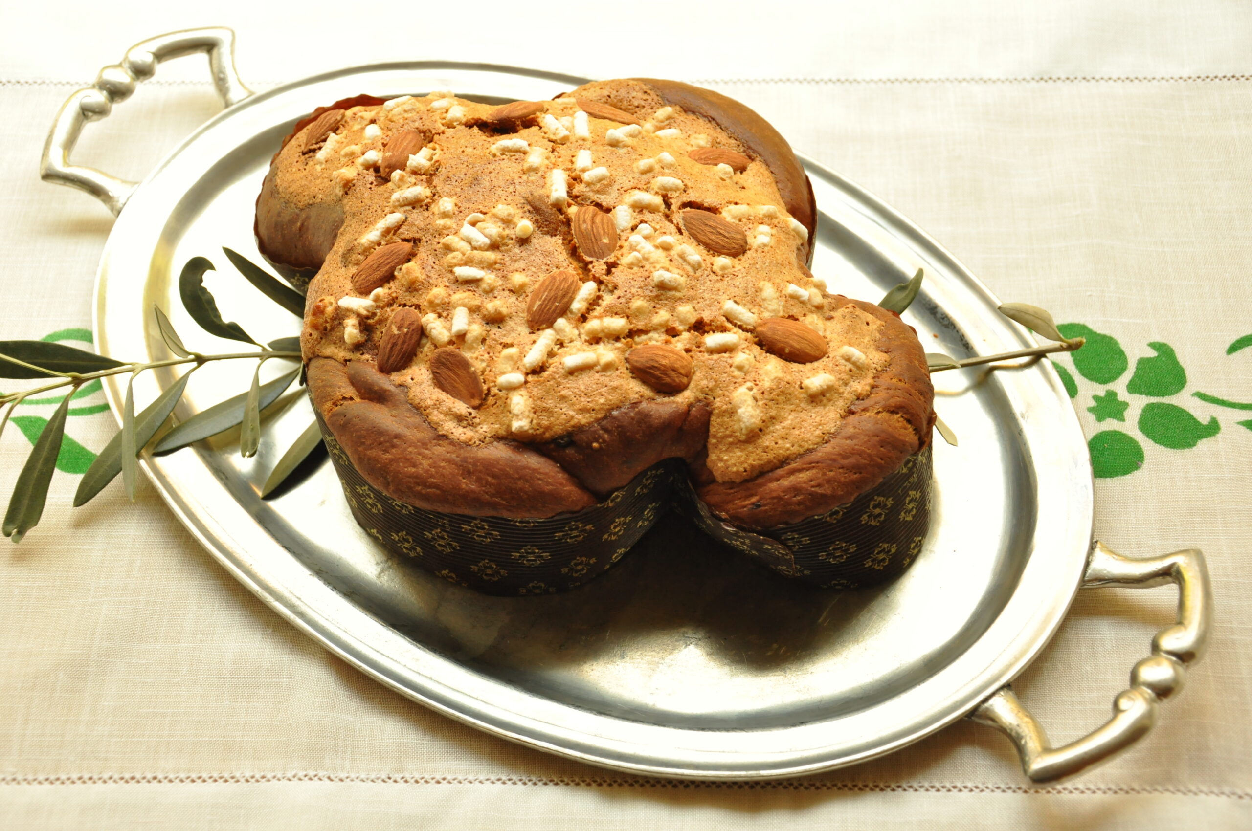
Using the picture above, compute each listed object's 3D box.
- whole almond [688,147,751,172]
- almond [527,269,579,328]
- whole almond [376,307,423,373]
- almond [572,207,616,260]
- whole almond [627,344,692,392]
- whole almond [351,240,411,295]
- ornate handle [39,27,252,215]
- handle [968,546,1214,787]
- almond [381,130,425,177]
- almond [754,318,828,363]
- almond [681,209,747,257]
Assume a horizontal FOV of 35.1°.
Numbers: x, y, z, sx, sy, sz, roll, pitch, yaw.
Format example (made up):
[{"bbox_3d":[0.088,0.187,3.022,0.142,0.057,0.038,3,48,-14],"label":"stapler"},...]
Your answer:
[{"bbox_3d":[0.032,-0.089,0.689,0.024,0.009,0.012,9,45,2],"label":"whole almond"},{"bbox_3d":[-0.024,-0.037,0.646,0.014,0.009,0.024,17,60,17],"label":"almond"},{"bbox_3d":[-0.071,-0.024,0.624,0.014,0.008,0.025,6,58,21],"label":"whole almond"},{"bbox_3d":[-0.010,-0.061,0.663,0.014,0.009,0.021,-11,61,-4],"label":"almond"},{"bbox_3d":[0.011,-0.015,0.610,0.023,0.009,0.014,29,66,22],"label":"whole almond"},{"bbox_3d":[-0.079,-0.048,0.639,0.024,0.008,0.014,-43,51,-18],"label":"whole almond"},{"bbox_3d":[-0.192,-0.121,0.792,0.052,0.022,0.106,30,60,23],"label":"ornate handle"},{"bbox_3d":[0.141,0.073,0.591,0.050,0.021,0.097,30,59,22],"label":"handle"},{"bbox_3d":[-0.079,-0.092,0.696,0.013,0.009,0.024,9,53,16],"label":"almond"},{"bbox_3d":[0.053,-0.024,0.643,0.026,0.009,0.014,26,56,15],"label":"almond"},{"bbox_3d":[0.028,-0.059,0.636,0.025,0.009,0.014,35,54,23],"label":"almond"}]

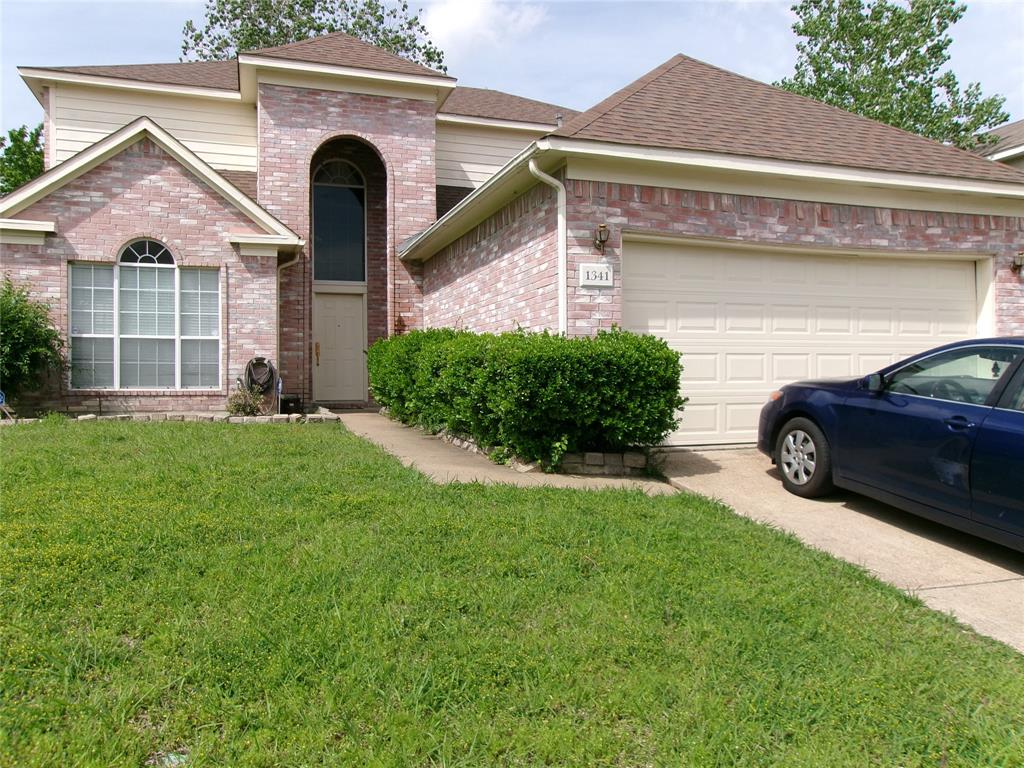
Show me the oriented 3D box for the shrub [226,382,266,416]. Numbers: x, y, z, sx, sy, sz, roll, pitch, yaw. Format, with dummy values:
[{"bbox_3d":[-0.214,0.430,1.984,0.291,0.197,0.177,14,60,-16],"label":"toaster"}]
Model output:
[{"bbox_3d":[-4.077,0.245,12.238,0.560,0.506,0.560,0,-1,-19],"label":"shrub"}]

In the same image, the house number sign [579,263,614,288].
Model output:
[{"bbox_3d":[0.826,-1.055,7.797,0.363,0.239,0.040,0,-1,-19],"label":"house number sign"}]

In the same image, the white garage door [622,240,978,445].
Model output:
[{"bbox_3d":[3.346,-0.417,8.919,4.880,2.130,0.070,0,-1,-19],"label":"white garage door"}]

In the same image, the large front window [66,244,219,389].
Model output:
[{"bbox_3d":[-5.549,-1.047,12.185,2.094,2.286,0.100,0,-1,-19],"label":"large front window"}]

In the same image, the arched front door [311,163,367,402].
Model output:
[{"bbox_3d":[-3.275,-1.989,15.279,1.046,4.677,0.120,0,-1,-19],"label":"arched front door"}]

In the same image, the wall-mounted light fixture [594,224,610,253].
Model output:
[{"bbox_3d":[0.874,-1.389,7.733,0.140,0.300,0.200,0,-1,-19],"label":"wall-mounted light fixture"}]

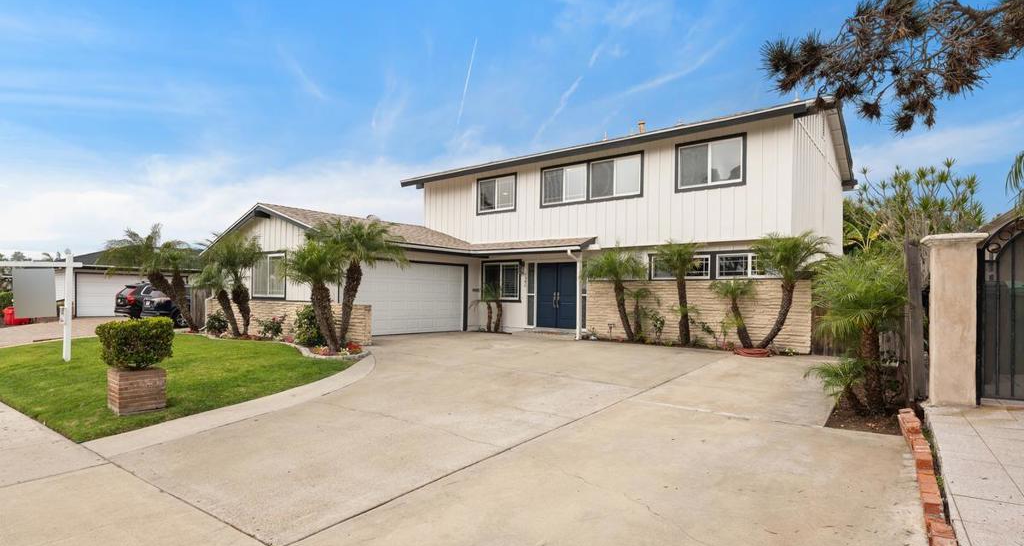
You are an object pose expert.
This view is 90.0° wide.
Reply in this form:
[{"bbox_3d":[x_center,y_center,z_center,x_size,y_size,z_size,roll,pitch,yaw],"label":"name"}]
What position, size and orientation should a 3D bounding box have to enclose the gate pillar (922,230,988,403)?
[{"bbox_3d":[5.550,0.570,6.430,0.580,2.070,0.570,0,-2,40],"label":"gate pillar"}]

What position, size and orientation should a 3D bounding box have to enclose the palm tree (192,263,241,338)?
[{"bbox_3d":[-9.650,0.870,16.750,1.100,2.350,1.250,0,-2,40],"label":"palm tree"}]

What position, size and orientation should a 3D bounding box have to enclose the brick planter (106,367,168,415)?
[{"bbox_3d":[-5.600,1.730,7.650,0.580,0.620,0.580,0,-2,40],"label":"brick planter"}]

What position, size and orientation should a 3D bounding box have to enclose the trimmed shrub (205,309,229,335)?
[{"bbox_3d":[-10.400,1.770,18.000,0.660,0.860,0.720,0,-2,40],"label":"trimmed shrub"}]

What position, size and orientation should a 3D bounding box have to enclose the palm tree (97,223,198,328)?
[{"bbox_3d":[-14.000,0.180,19.800,2.300,3.950,2.700,0,-2,40],"label":"palm tree"}]

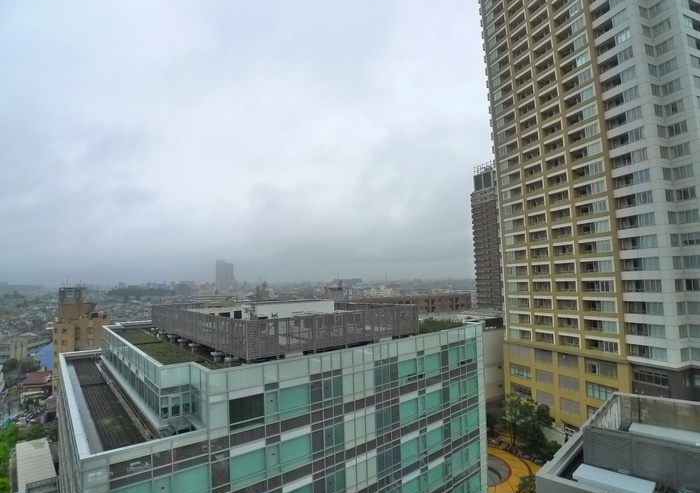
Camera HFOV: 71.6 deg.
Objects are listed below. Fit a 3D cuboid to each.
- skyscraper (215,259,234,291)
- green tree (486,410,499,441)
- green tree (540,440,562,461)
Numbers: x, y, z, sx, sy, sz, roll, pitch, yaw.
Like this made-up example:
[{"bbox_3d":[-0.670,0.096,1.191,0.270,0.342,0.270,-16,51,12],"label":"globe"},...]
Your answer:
[{"bbox_3d":[-336.184,79.023,1300.000,46.000,93.000,36.000,0,-4,-15],"label":"skyscraper"},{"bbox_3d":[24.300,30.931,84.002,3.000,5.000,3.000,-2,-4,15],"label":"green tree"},{"bbox_3d":[31.137,31.137,74.806,3.400,3.000,3.300,-3,-4,22],"label":"green tree"}]

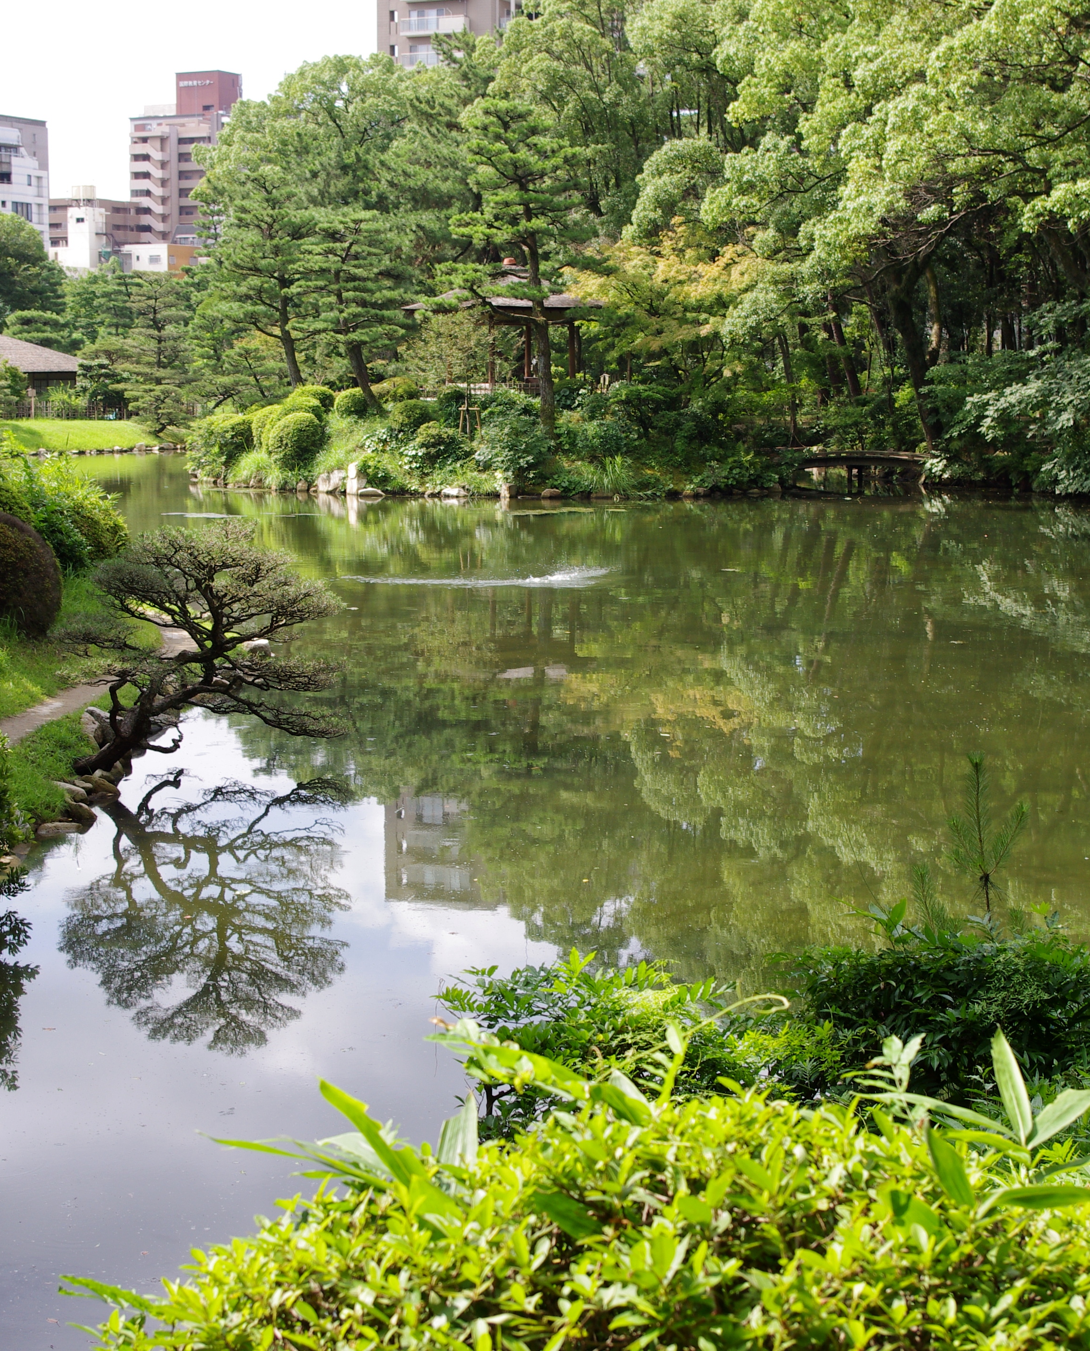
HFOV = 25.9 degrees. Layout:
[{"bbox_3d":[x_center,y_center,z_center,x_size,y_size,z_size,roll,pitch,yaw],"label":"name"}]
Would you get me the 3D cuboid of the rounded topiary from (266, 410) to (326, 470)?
[{"bbox_3d":[-6.949,-6.530,65.800,1.650,1.680,1.600,-1,7,-6],"label":"rounded topiary"}]

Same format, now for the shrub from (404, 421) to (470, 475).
[{"bbox_3d":[-2.857,-6.098,63.600,1.720,1.400,1.600,0,7,-3],"label":"shrub"}]

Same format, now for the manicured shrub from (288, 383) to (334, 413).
[{"bbox_3d":[-6.717,-7.927,68.147,1.325,0.999,1.350,0,7,0],"label":"manicured shrub"}]

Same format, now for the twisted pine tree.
[{"bbox_3d":[-2.797,-0.203,19.538,2.175,2.045,2.100,-1,8,-8],"label":"twisted pine tree"}]

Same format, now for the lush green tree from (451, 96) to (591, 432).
[{"bbox_3d":[-0.664,-10.993,63.915,3.771,9.045,3.800,0,7,0],"label":"lush green tree"}]

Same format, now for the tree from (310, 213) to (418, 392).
[{"bbox_3d":[-5.137,-10.327,66.624,2.993,5.475,3.000,0,7,0],"label":"tree"}]

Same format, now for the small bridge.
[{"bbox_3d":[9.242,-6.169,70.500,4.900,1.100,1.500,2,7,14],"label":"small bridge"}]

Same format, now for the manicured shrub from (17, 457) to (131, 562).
[{"bbox_3d":[-6.368,-2.239,31.979,1.480,1.414,1.500,-2,8,-11],"label":"manicured shrub"}]

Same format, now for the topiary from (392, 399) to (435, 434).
[{"bbox_3d":[-3.640,-7.214,65.800,1.250,1.000,1.200,0,7,-3],"label":"topiary"}]

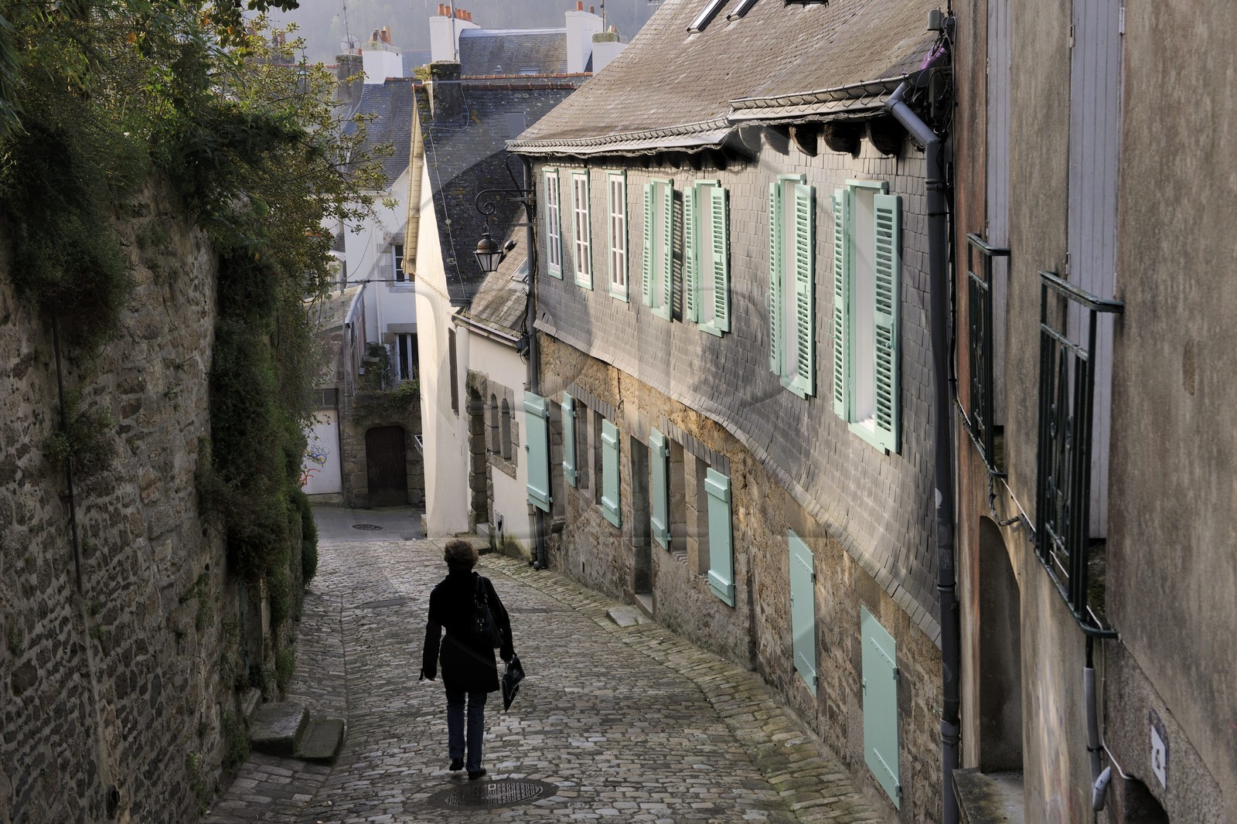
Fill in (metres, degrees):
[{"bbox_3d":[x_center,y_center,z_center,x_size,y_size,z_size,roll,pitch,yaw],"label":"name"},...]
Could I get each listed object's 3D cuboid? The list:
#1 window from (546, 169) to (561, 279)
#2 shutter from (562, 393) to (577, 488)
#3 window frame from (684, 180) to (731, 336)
[{"bbox_3d":[-0.942,-2.699,25.600,0.100,1.530,0.770,-4,10,-13],"label":"window"},{"bbox_3d":[-0.767,0.421,27.811,0.070,1.410,0.730,-3,8,-11],"label":"shutter"},{"bbox_3d":[0.902,-1.572,18.058,0.130,1.560,1.550,-3,8,-10],"label":"window frame"}]

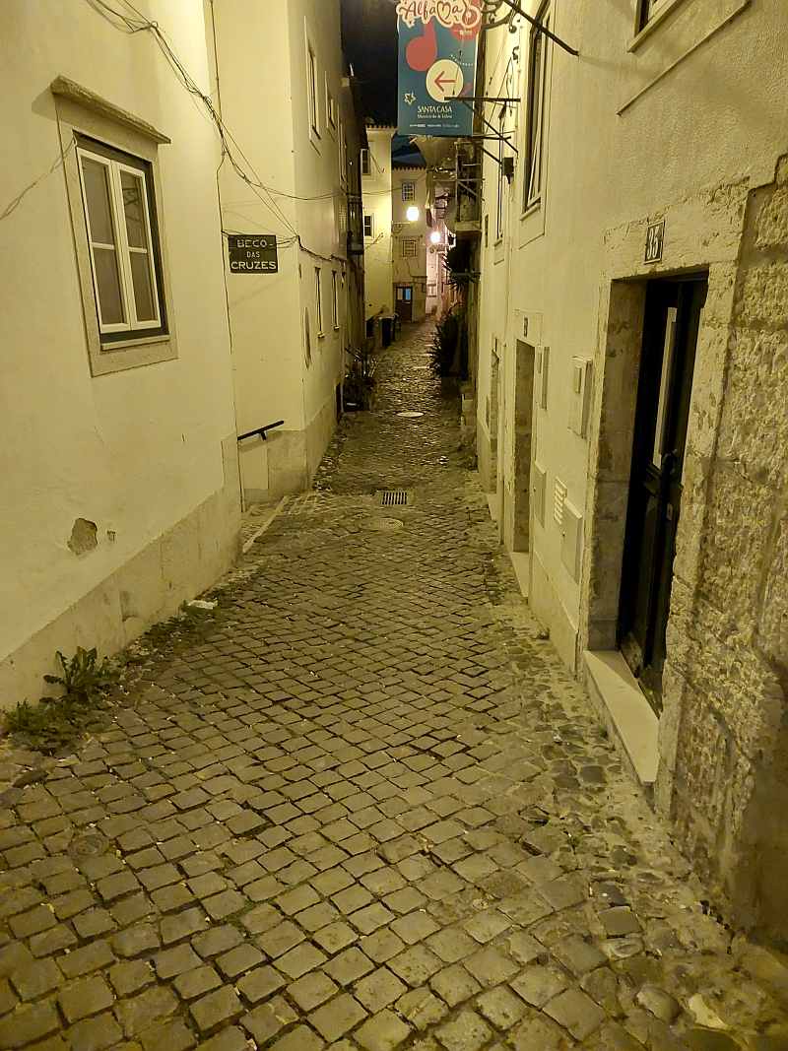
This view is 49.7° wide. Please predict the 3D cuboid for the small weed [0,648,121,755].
[{"bbox_3d":[-1.668,0.822,4.255,0.500,0.240,0.850,2,15,7],"label":"small weed"}]

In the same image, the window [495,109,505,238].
[{"bbox_3d":[1.154,-3.791,9.163,0.150,1.360,0.970,0,15,2],"label":"window"}]

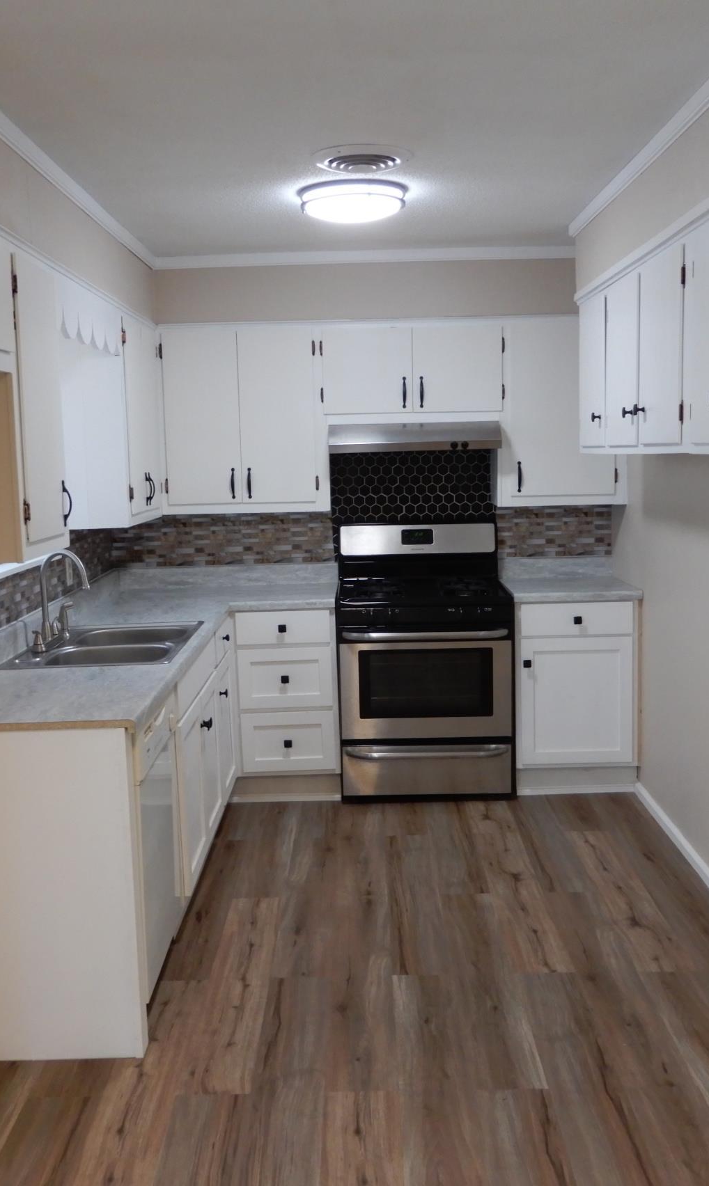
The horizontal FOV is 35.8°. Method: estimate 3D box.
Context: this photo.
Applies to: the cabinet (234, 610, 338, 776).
[{"bbox_3d":[-0.293,0.399,5.041,0.469,0.743,0.615,-1,8,0],"label":"cabinet"}]

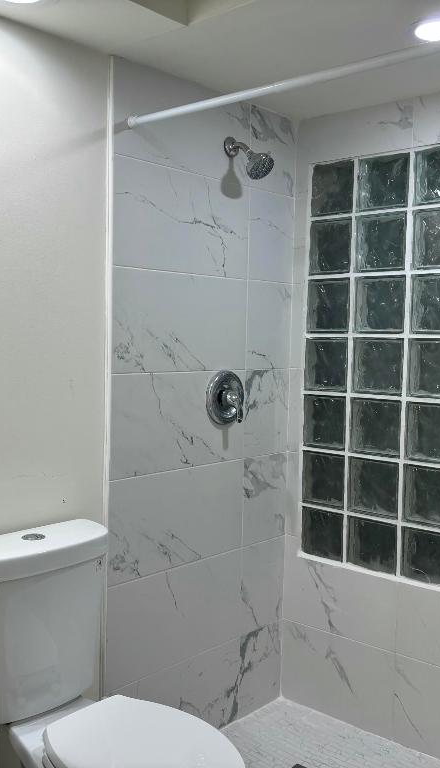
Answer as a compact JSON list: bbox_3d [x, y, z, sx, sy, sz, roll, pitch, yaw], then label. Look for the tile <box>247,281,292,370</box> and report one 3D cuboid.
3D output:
[{"bbox_3d":[0.171,-0.203,2.694,0.012,0.305,0.249,4,4,41],"label":"tile"}]

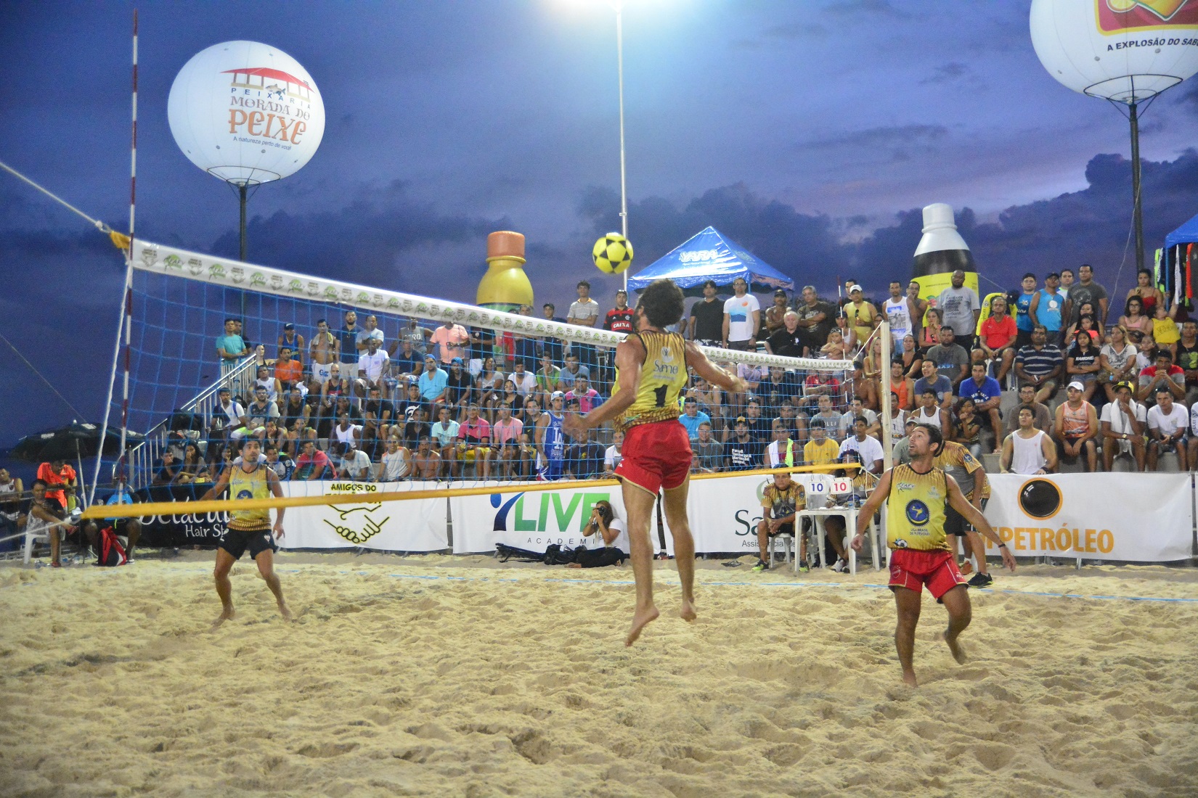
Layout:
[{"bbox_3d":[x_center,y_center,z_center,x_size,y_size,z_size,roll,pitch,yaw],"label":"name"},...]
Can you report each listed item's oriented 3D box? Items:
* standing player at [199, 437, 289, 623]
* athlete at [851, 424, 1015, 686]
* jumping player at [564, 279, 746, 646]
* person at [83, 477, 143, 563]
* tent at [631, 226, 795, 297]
[{"bbox_3d":[-3.034,1.142,11.400,0.800,1.600,0.580,-1,-2,-3],"label":"standing player"},{"bbox_3d":[2.019,0.948,8.100,0.980,1.590,0.620,-2,-2,25],"label":"athlete"},{"bbox_3d":[0.299,0.339,7.150,0.920,1.960,0.650,0,-2,-25],"label":"jumping player"},{"bbox_3d":[-6.686,1.647,18.300,0.780,1.170,0.800,-1,-2,-12],"label":"person"},{"bbox_3d":[2.633,-2.324,30.850,2.950,3.300,2.950,-2,-2,26],"label":"tent"}]

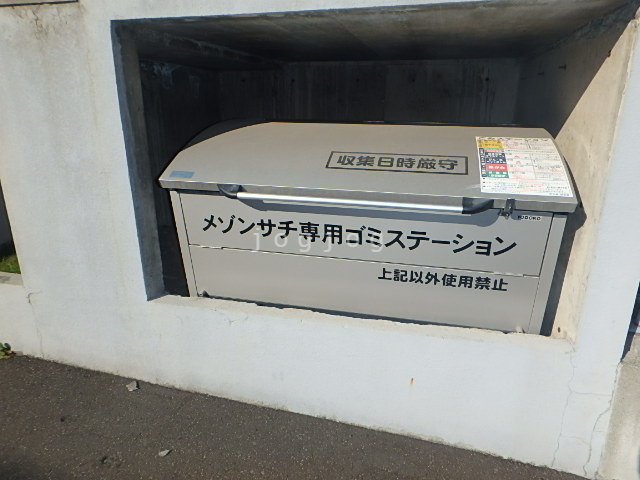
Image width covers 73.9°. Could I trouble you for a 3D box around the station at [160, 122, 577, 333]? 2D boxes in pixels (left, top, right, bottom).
[{"bbox_3d":[0.189,-0.109,2.082,1.660,0.871,0.813,4,18,13],"label":"station"}]

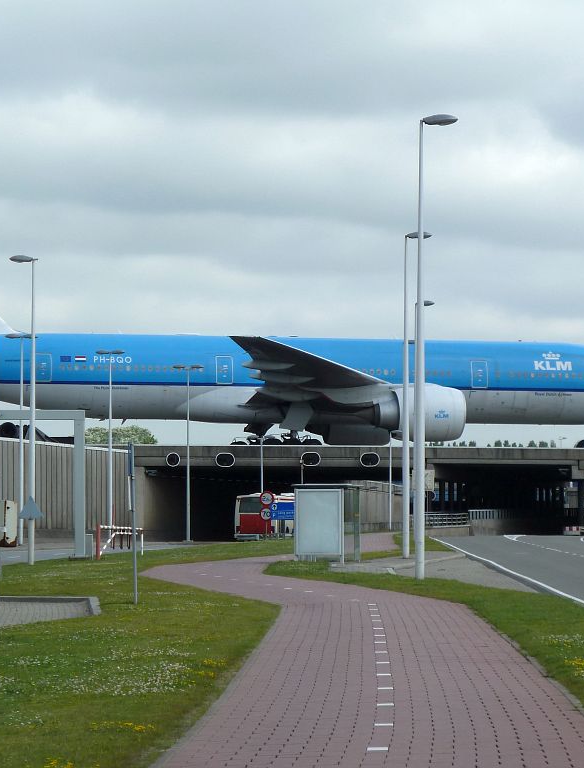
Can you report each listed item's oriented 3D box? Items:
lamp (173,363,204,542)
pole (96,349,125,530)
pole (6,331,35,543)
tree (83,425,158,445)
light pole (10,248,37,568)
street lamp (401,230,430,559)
[{"bbox_3d":[-5.950,3.993,218.000,1.744,10.173,0.350,0,-2,9],"label":"lamp"},{"bbox_3d":[-9.480,3.294,198.000,1.475,10.092,0.350,0,-2,9],"label":"pole"},{"bbox_3d":[-12.904,2.665,181.000,1.563,10.062,0.350,0,-2,9],"label":"pole"},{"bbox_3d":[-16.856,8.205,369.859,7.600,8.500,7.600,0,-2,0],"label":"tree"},{"bbox_3d":[-8.738,0.869,123.500,0.933,10.101,0.350,0,-2,7],"label":"light pole"},{"bbox_3d":[4.699,0.421,141.000,1.117,12.124,0.350,0,-2,2],"label":"street lamp"}]

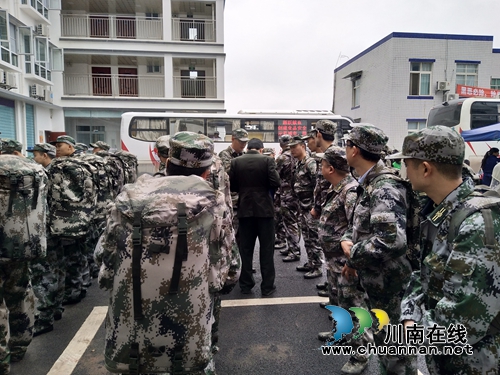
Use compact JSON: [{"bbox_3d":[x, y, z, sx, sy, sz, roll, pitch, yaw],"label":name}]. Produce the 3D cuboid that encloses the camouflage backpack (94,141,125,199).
[{"bbox_3d":[-1.550,-0.052,3.971,0.330,0.660,0.400,1,7,5],"label":"camouflage backpack"}]

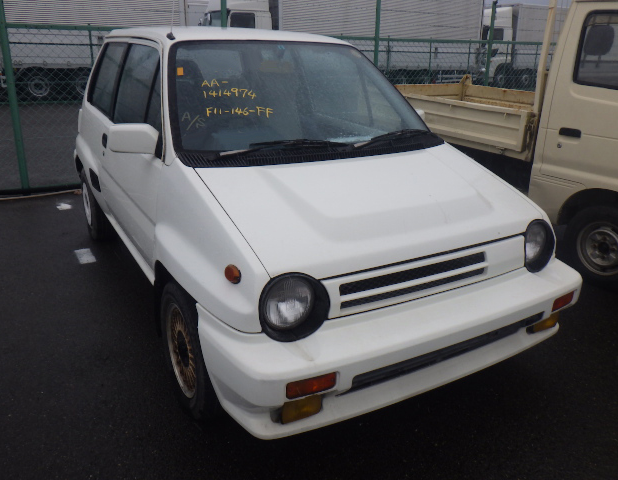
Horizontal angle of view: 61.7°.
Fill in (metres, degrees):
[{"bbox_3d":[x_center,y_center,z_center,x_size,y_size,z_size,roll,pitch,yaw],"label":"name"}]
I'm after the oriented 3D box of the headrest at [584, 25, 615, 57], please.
[{"bbox_3d":[1.859,-1.277,3.314,0.230,0.190,0.100,-10,22,-29],"label":"headrest"}]

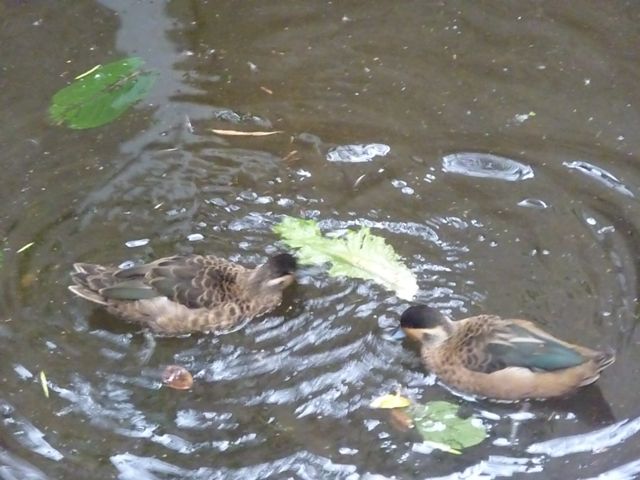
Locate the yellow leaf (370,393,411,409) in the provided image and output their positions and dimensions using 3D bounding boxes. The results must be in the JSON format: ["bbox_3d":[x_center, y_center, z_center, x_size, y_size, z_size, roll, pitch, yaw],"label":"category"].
[{"bbox_3d":[0.098,0.223,4.494,0.055,0.014,0.026,0,41,0],"label":"yellow leaf"}]

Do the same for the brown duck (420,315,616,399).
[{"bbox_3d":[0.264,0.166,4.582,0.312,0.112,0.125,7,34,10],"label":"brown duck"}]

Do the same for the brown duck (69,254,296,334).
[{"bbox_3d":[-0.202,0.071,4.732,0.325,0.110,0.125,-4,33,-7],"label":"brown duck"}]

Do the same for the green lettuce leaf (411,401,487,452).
[{"bbox_3d":[0.177,0.256,4.510,0.082,0.013,0.117,-26,41,-34],"label":"green lettuce leaf"}]

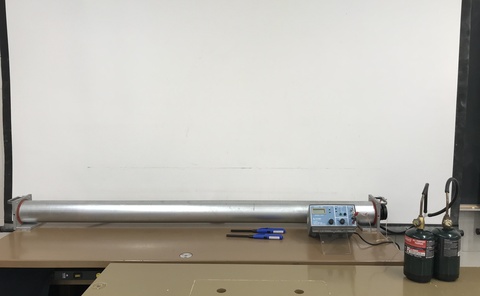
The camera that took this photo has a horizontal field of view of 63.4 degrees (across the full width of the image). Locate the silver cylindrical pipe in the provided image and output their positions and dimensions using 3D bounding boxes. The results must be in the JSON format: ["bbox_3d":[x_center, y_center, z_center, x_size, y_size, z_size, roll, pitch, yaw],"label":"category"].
[{"bbox_3d":[-0.229,0.325,1.986,1.800,0.115,0.115,0,8,3],"label":"silver cylindrical pipe"}]

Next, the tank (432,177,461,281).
[{"bbox_3d":[0.754,0.292,1.423,0.105,0.375,0.105,2,8,20],"label":"tank"}]

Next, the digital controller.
[{"bbox_3d":[0.443,0.345,1.860,0.218,0.135,0.115,0,8,3],"label":"digital controller"}]

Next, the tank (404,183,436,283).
[{"bbox_3d":[0.656,0.303,1.415,0.105,0.358,0.105,-7,10,-37],"label":"tank"}]

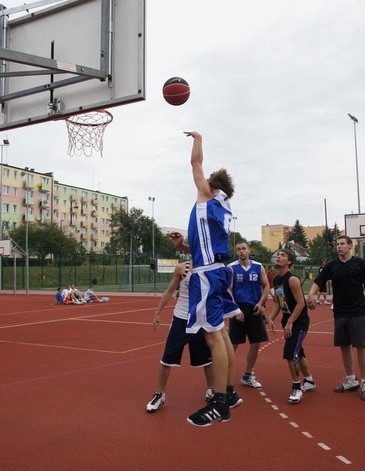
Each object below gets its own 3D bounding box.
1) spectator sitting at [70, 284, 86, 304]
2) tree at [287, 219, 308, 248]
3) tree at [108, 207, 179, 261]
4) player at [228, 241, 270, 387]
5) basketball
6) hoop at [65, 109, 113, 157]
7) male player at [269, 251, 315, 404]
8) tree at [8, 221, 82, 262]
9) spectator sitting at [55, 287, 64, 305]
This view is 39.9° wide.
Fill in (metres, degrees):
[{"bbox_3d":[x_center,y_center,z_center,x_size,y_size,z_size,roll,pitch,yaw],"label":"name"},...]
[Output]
[{"bbox_3d":[-4.794,2.705,23.272,0.850,0.860,0.520,-1,-4,-6],"label":"spectator sitting"},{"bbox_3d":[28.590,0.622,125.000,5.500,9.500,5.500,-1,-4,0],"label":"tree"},{"bbox_3d":[-6.034,0.074,74.000,10.000,8.200,9.000,-1,-4,0],"label":"tree"},{"bbox_3d":[0.838,0.983,6.441,0.600,1.820,0.480,-2,-4,6],"label":"player"},{"bbox_3d":[-0.051,-1.269,4.430,0.242,0.242,0.242,-1,-4,0],"label":"basketball"},{"bbox_3d":[-0.955,-1.018,5.185,0.490,0.440,0.520,-1,-4,0],"label":"hoop"},{"bbox_3d":[1.250,1.004,5.825,0.600,1.680,0.560,2,-5,-41],"label":"male player"},{"bbox_3d":[-16.348,0.716,60.000,8.800,5.000,7.500,-1,-4,0],"label":"tree"},{"bbox_3d":[-5.481,2.739,22.673,0.650,0.750,0.500,0,-4,-18],"label":"spectator sitting"}]

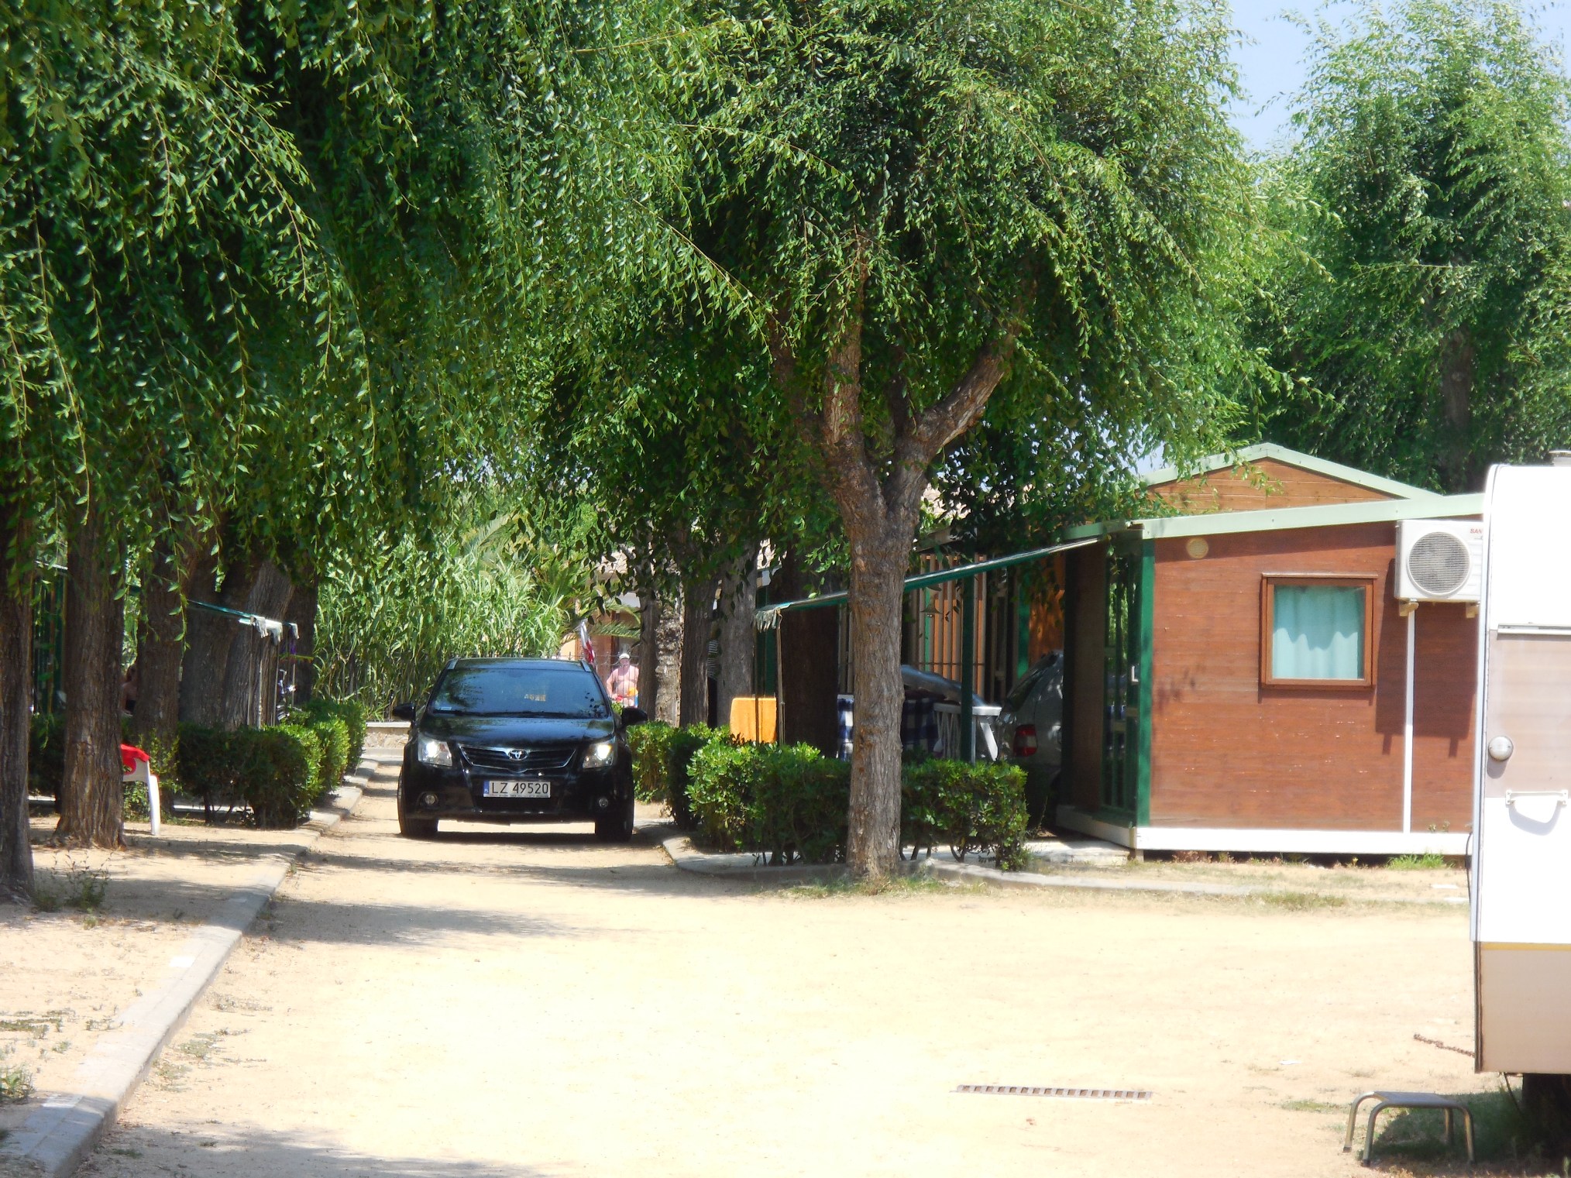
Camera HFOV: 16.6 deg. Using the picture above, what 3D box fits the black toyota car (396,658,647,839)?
[{"bbox_3d":[-2.180,1.285,44.500,1.860,1.480,4.750,1,0,-2],"label":"black toyota car"}]

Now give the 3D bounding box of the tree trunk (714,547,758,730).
[{"bbox_3d":[-0.505,0.812,53.500,0.420,2.500,0.420,1,0,-4],"label":"tree trunk"}]

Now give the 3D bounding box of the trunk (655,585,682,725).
[{"bbox_3d":[-1.598,0.866,74.000,0.370,2.700,0.370,1,0,-3],"label":"trunk"}]

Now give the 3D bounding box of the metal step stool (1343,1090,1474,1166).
[{"bbox_3d":[2.068,1.788,17.900,0.365,0.200,0.430,1,0,2],"label":"metal step stool"}]

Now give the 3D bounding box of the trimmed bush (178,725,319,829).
[{"bbox_3d":[-4.365,1.521,43.900,1.130,0.830,1.150,1,0,-3],"label":"trimmed bush"}]

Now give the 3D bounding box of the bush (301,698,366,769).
[{"bbox_3d":[-5.025,1.623,60.000,0.780,0.820,1.100,1,0,-4],"label":"bush"}]

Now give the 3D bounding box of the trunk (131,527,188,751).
[{"bbox_3d":[-5.139,0.670,44.300,0.460,2.500,0.460,1,0,-4],"label":"trunk"}]

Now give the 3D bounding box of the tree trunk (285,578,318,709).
[{"bbox_3d":[-6.081,0.796,68.000,0.450,2.500,0.450,1,0,-3],"label":"tree trunk"}]

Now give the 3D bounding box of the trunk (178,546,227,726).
[{"bbox_3d":[-5.769,0.675,53.500,0.500,2.600,0.480,1,0,-3],"label":"trunk"}]

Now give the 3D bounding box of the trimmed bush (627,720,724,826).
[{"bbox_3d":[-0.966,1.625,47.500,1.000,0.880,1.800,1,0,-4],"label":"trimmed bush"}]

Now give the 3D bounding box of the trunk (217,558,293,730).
[{"bbox_3d":[-5.933,0.763,60.500,0.780,2.600,0.520,1,0,-3],"label":"trunk"}]

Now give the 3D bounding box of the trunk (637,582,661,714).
[{"bbox_3d":[-1.748,0.999,69.000,0.290,2.300,0.290,1,0,-4],"label":"trunk"}]

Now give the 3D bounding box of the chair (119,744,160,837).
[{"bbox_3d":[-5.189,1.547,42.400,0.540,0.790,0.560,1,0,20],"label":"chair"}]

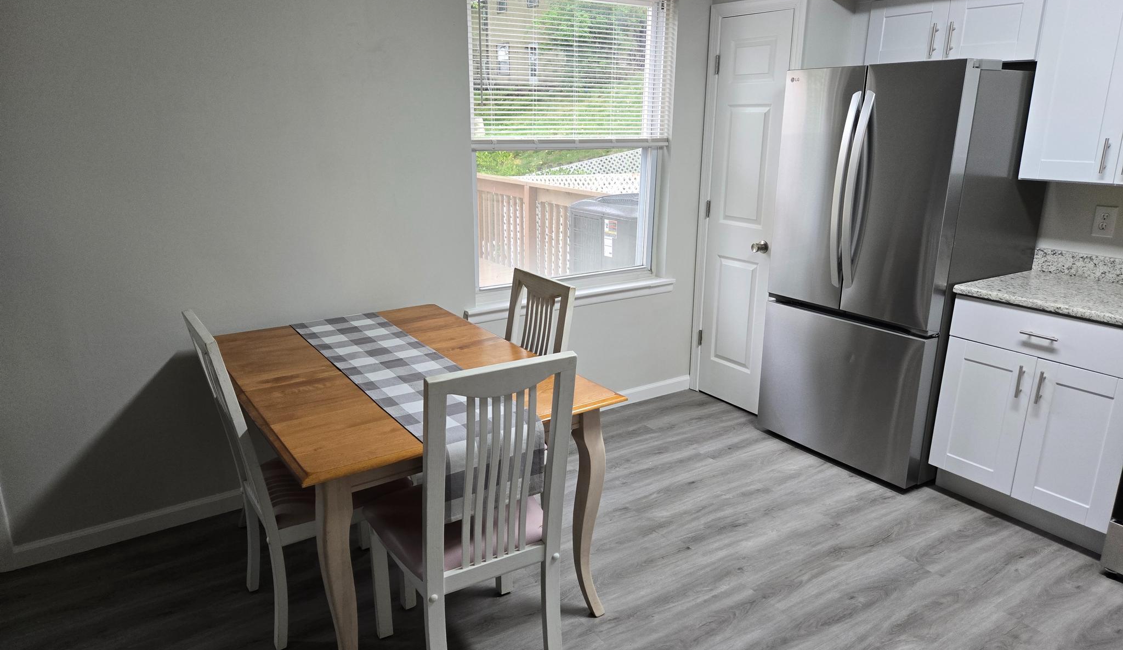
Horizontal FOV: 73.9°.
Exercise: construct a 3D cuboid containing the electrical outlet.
[{"bbox_3d":[2.229,-0.426,3.064,0.010,0.125,0.078,-10,19,-33],"label":"electrical outlet"}]

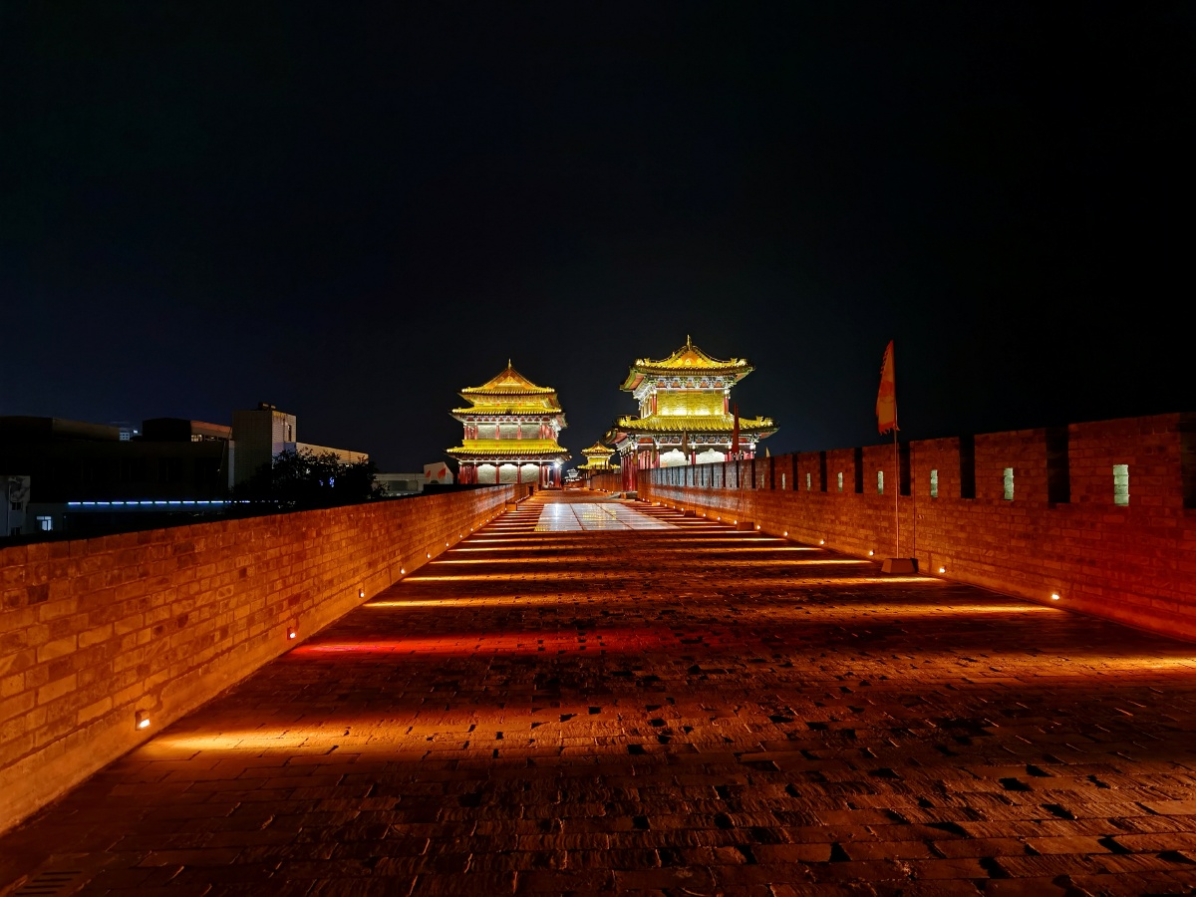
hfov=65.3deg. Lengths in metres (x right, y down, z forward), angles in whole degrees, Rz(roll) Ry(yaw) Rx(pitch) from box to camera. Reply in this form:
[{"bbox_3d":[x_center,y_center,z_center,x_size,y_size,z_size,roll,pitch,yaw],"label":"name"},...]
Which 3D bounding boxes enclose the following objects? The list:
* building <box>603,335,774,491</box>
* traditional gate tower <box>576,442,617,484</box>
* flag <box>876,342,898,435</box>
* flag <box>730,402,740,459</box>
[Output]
[{"bbox_3d":[8.330,-2.900,92.900,14.400,14.800,20.300,0,-2,-3],"label":"building"},{"bbox_3d":[-0.160,5.200,291.000,14.400,14.800,20.000,0,-2,-3],"label":"traditional gate tower"},{"bbox_3d":[5.205,-1.088,16.830,0.420,1.700,0.200,0,-2,6],"label":"flag"},{"bbox_3d":[4.410,-0.560,30.000,0.360,1.750,0.220,0,-2,6],"label":"flag"}]

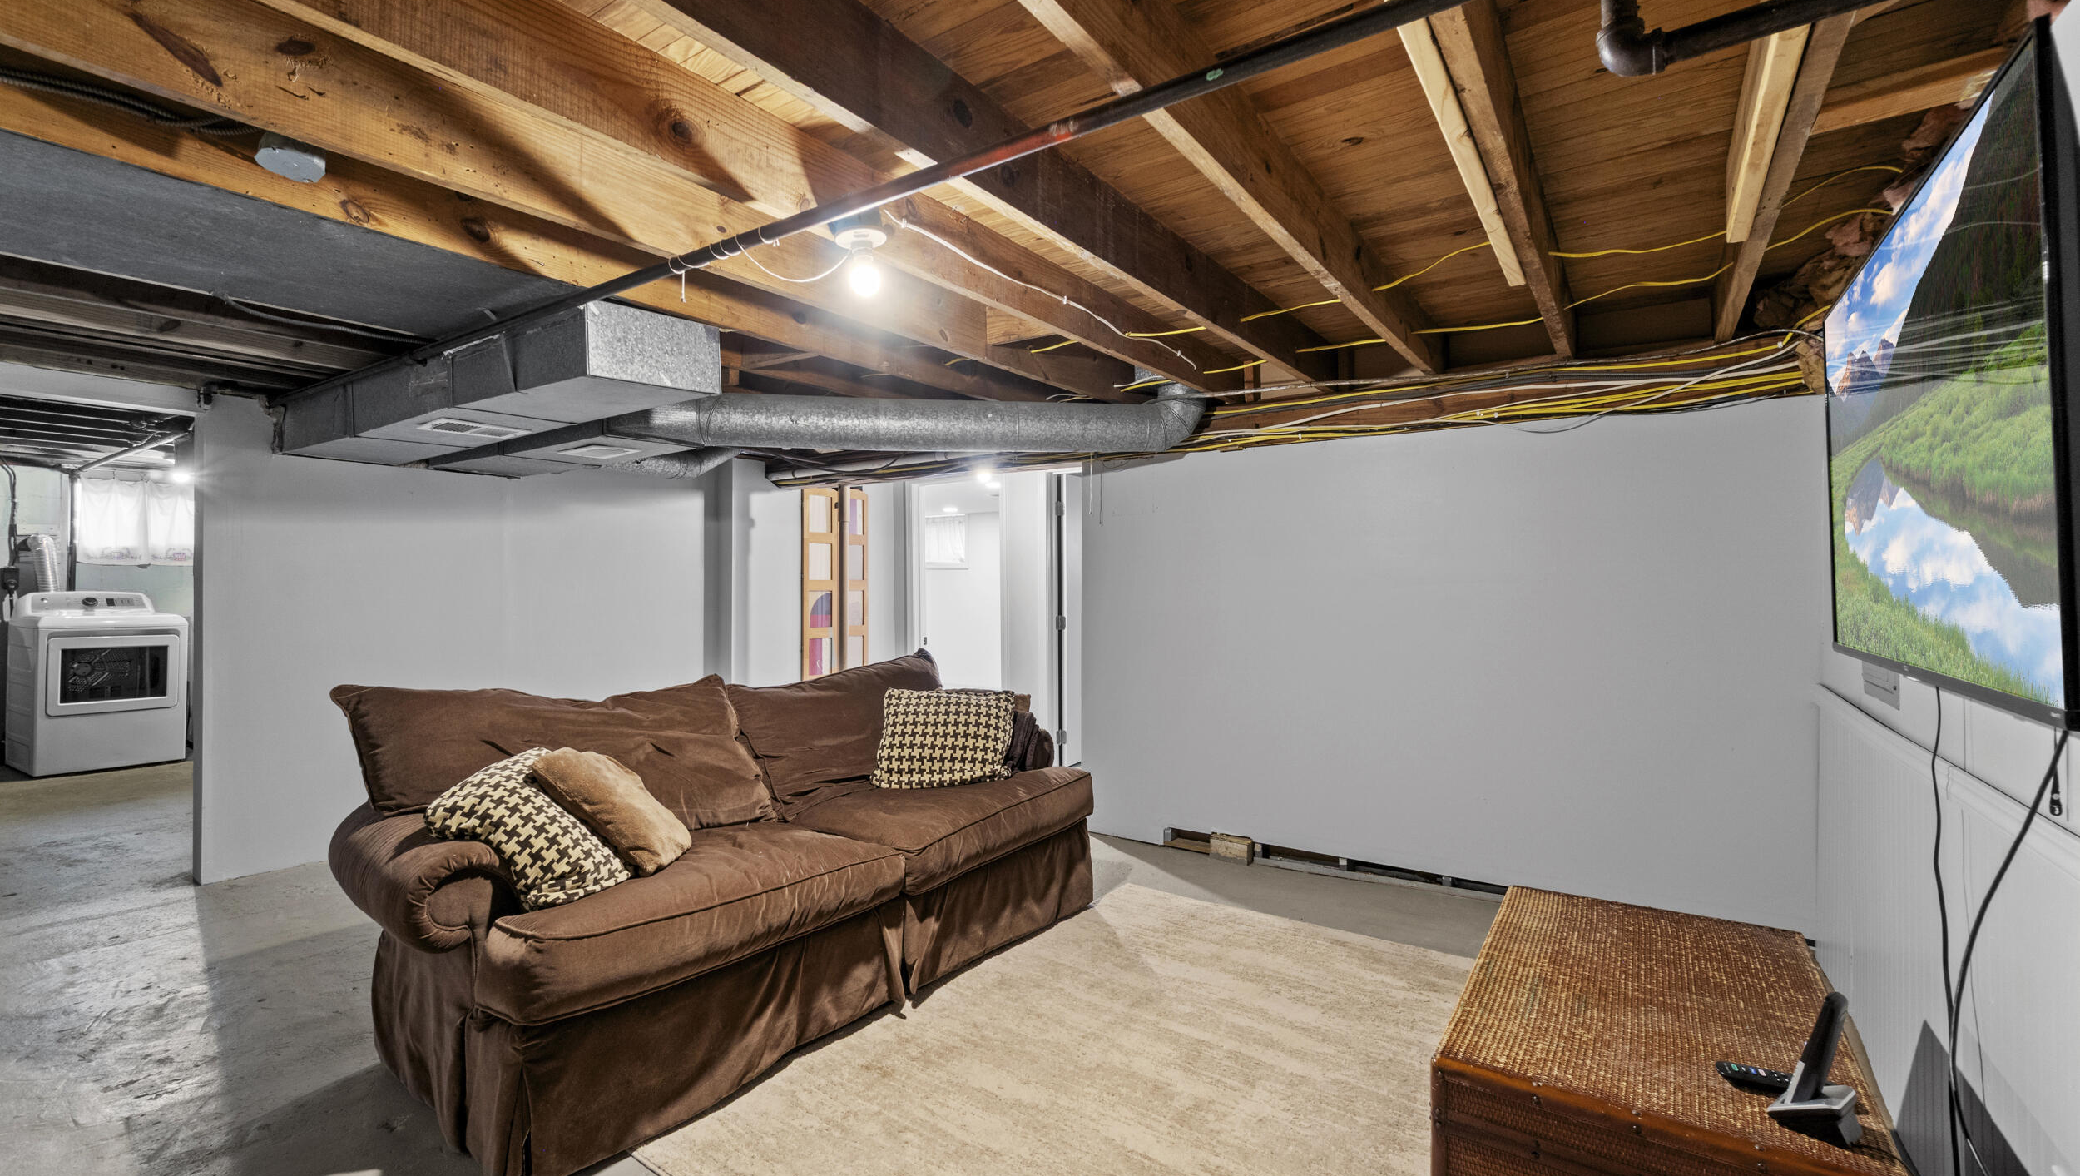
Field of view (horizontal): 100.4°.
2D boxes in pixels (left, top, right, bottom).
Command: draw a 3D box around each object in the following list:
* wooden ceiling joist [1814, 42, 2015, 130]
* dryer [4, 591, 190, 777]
[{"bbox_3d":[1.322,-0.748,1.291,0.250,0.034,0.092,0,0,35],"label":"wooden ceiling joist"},{"bbox_3d":[-6.403,0.618,5.894,0.740,1.130,0.686,0,0,31],"label":"dryer"}]

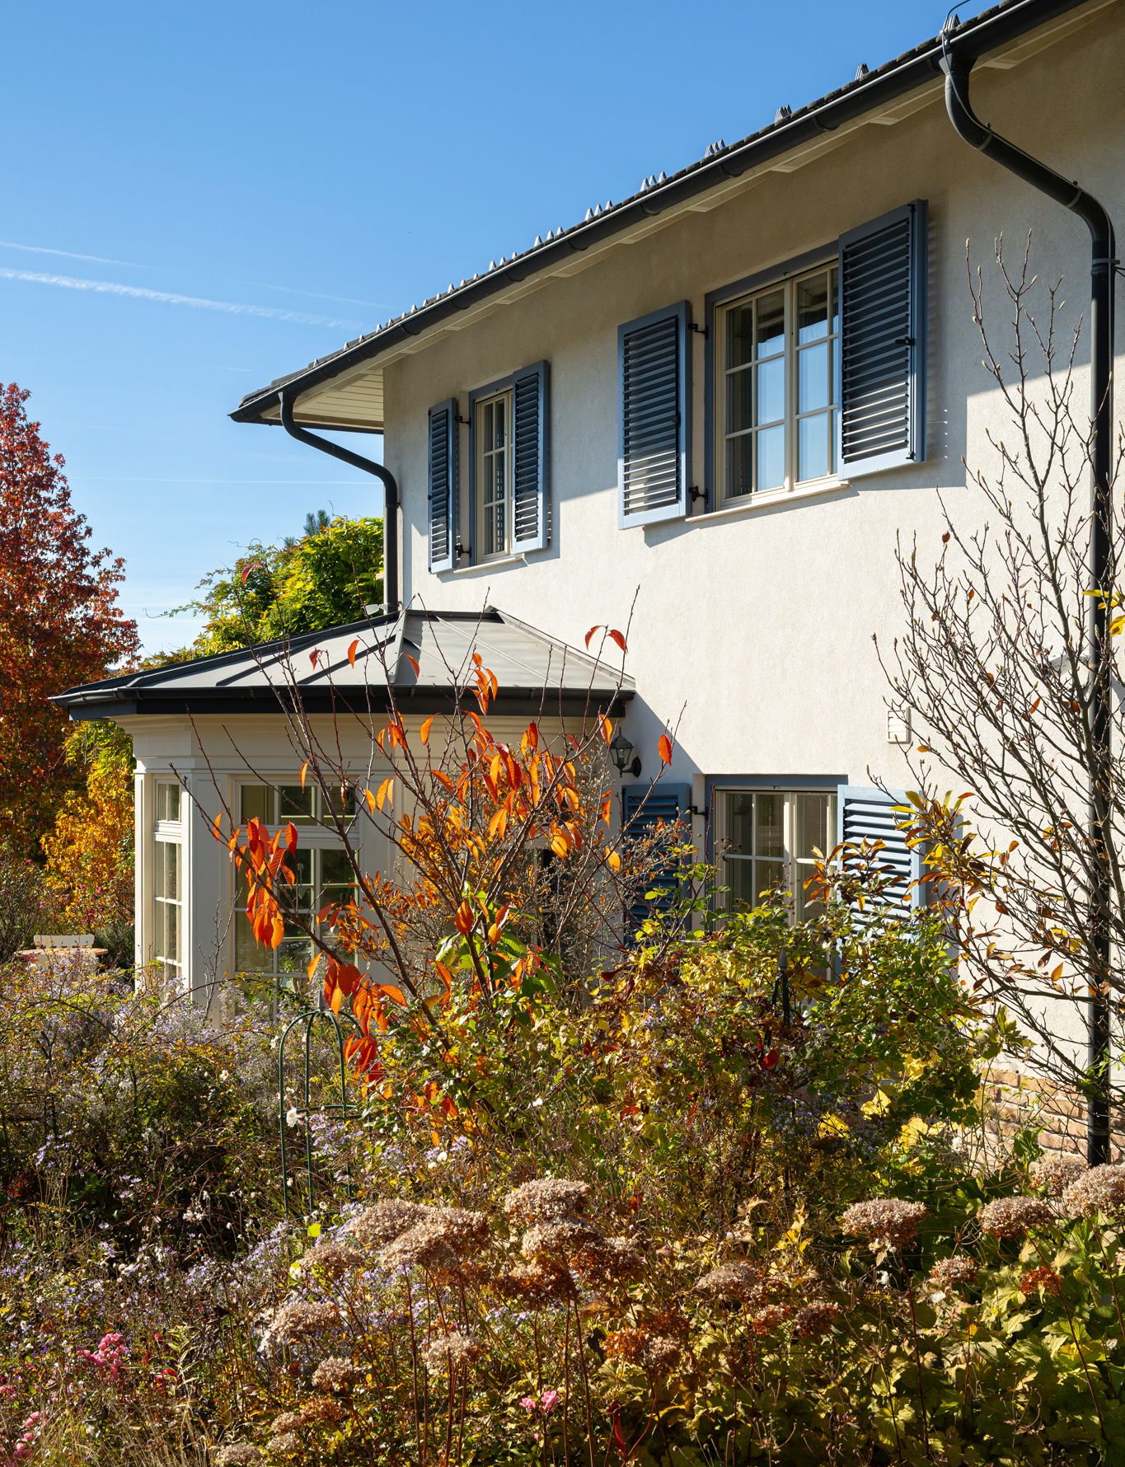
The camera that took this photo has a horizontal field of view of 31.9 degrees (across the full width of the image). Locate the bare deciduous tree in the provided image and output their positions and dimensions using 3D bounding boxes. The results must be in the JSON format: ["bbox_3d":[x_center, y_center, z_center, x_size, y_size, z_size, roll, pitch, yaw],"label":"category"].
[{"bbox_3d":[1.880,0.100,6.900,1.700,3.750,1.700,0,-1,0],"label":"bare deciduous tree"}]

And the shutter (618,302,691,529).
[{"bbox_3d":[0.560,-1.920,12.030,0.045,1.280,0.785,0,-1,-29],"label":"shutter"}]

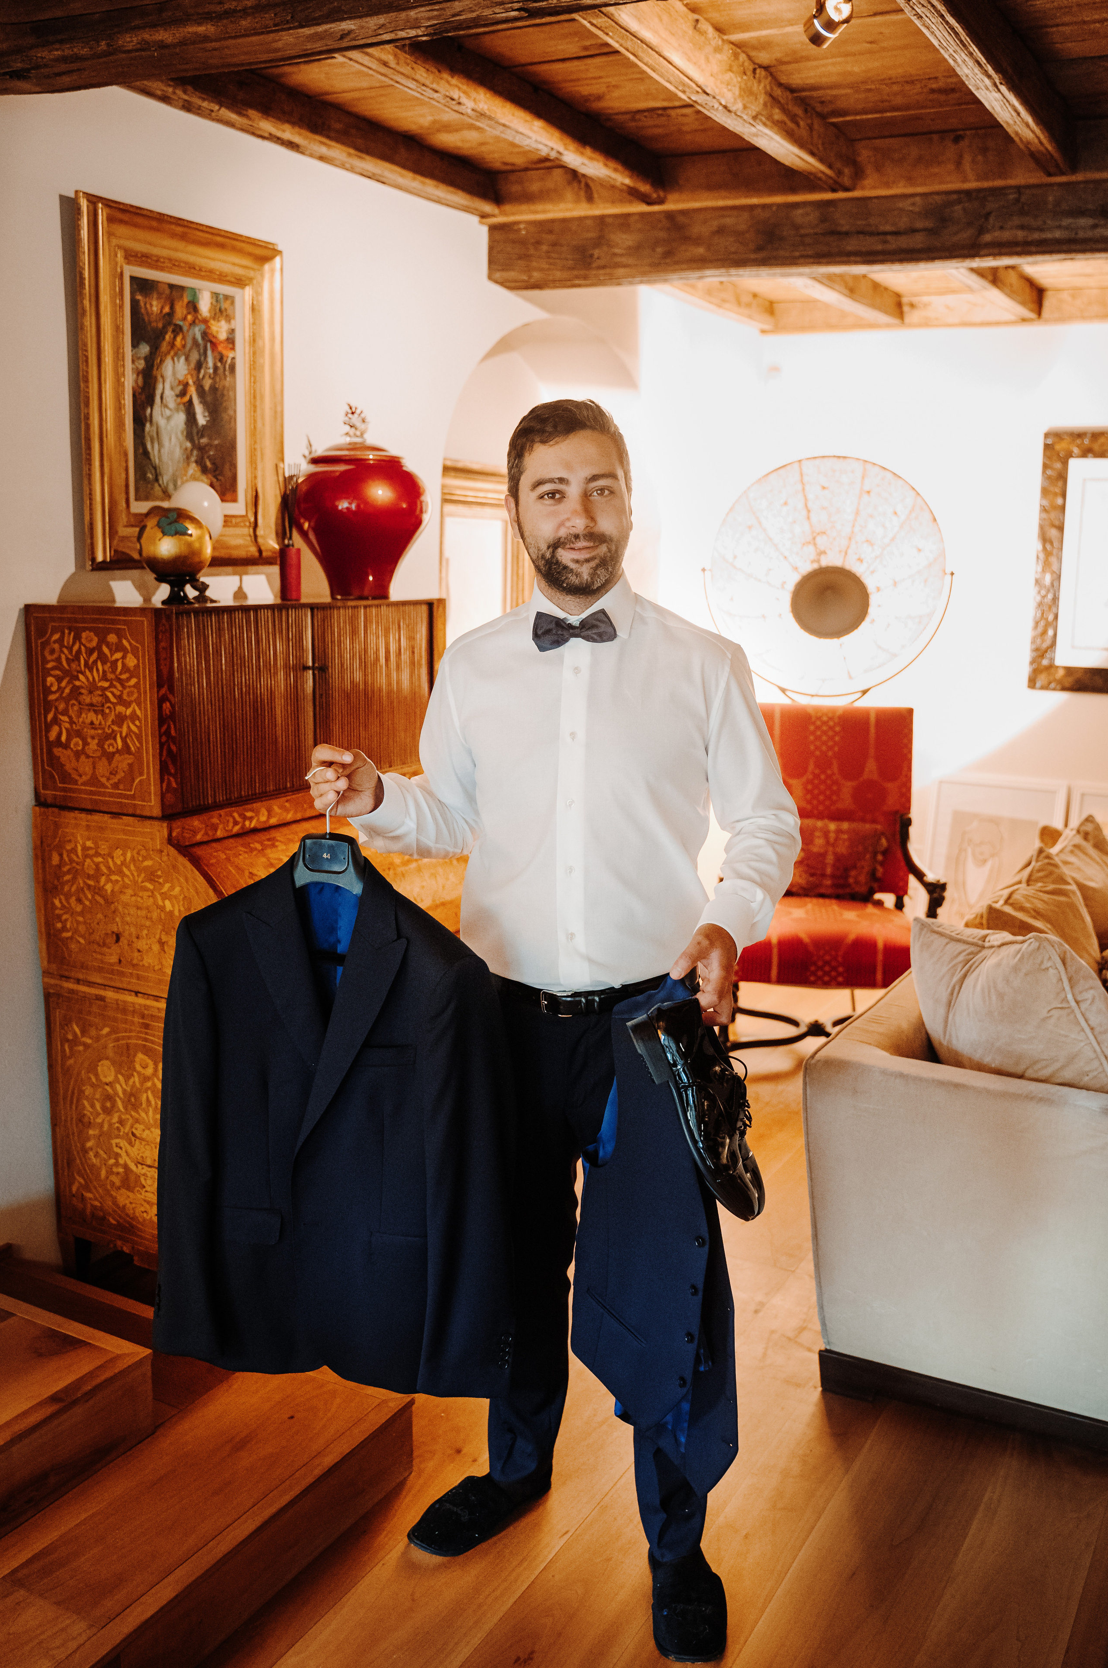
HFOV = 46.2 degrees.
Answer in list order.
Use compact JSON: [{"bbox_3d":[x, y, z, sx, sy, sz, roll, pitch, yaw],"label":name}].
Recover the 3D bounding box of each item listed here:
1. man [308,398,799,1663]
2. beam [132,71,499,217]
[{"bbox_3d":[0.015,0.281,1.928,0.671,1.790,0.425,2,11,9],"label":"man"},{"bbox_3d":[-0.509,-1.621,2.994,0.110,0.090,1.270,8,13,31],"label":"beam"}]

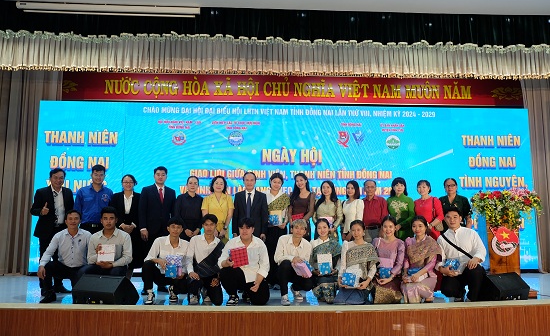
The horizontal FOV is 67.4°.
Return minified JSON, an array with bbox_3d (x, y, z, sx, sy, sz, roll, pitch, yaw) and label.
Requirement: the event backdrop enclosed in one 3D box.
[{"bbox_3d":[0.322,0.342,7.605,9.141,3.030,0.140,1,-6,-3],"label":"event backdrop"}]

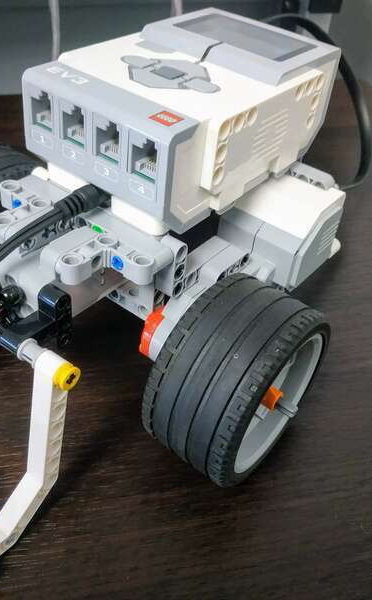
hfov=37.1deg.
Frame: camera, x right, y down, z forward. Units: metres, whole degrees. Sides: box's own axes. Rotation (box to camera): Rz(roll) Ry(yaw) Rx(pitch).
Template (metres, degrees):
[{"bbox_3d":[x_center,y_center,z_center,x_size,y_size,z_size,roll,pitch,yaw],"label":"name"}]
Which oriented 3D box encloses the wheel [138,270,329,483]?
[{"bbox_3d":[0.020,0.028,0.199,0.036,0.069,0.069,30,51,25],"label":"wheel"}]

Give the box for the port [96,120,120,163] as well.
[{"bbox_3d":[-0.022,-0.051,0.176,0.010,0.012,0.010,30,46,24],"label":"port"}]

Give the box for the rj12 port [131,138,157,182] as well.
[{"bbox_3d":[-0.010,-0.044,0.170,0.010,0.012,0.010,30,46,24],"label":"rj12 port"}]

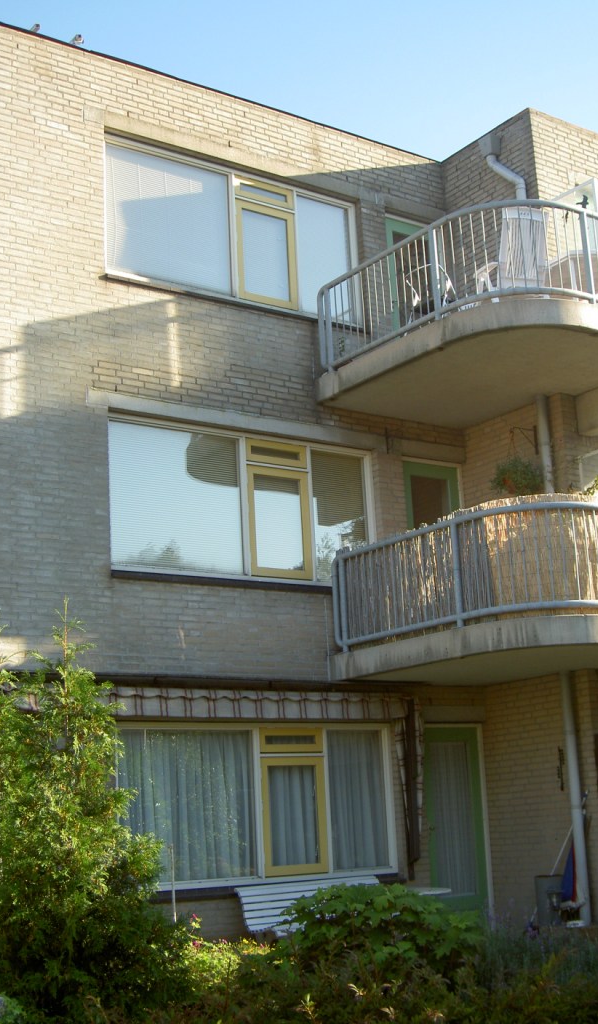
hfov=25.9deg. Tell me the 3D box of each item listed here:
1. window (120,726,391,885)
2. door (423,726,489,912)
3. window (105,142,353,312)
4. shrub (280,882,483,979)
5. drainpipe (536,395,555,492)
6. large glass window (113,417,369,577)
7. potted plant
[{"bbox_3d":[-0.315,2.617,11.734,2.969,1.424,0.131,6,-16,-34],"label":"window"},{"bbox_3d":[1.546,3.163,12.903,0.798,2.050,0.091,6,-16,-34],"label":"door"},{"bbox_3d":[-0.596,-2.745,13.013,2.969,1.444,0.131,6,-16,-34],"label":"window"},{"bbox_3d":[0.605,3.098,9.544,1.414,0.788,1.111,6,-16,-34],"label":"shrub"},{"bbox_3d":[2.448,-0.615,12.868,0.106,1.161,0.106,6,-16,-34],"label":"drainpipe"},{"bbox_3d":[-0.454,-0.042,12.368,2.969,1.434,0.131,6,-16,-34],"label":"large glass window"},{"bbox_3d":[2.153,-0.335,12.824,0.465,0.455,0.455,-3,-13,-1],"label":"potted plant"}]

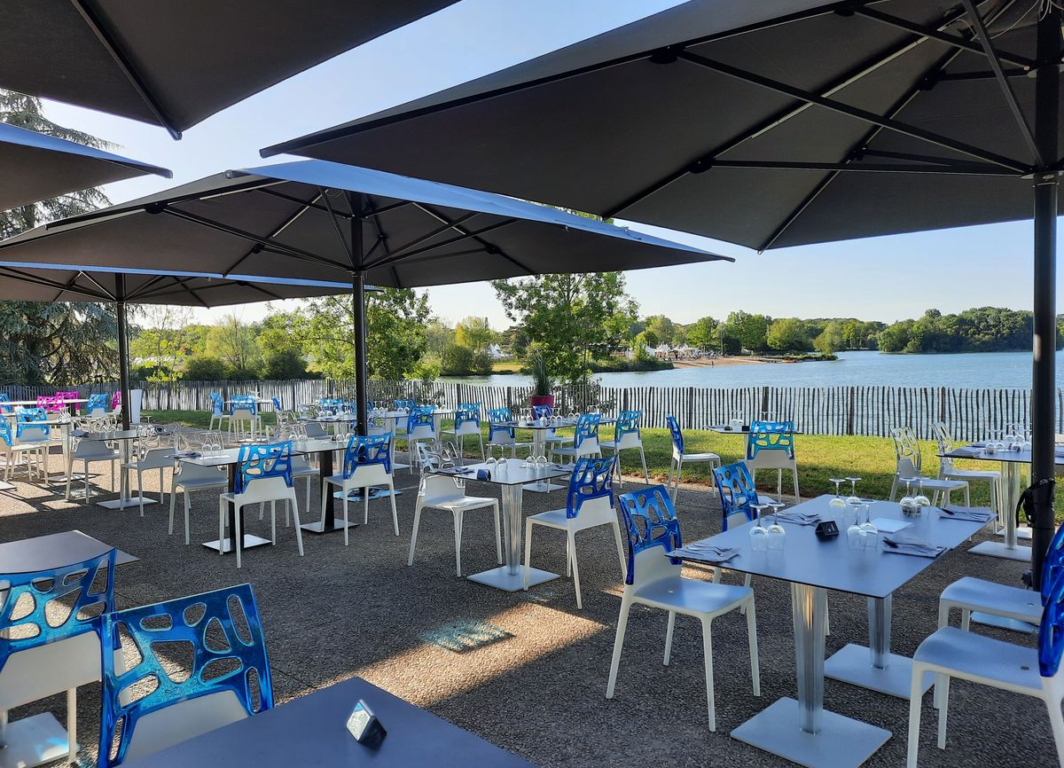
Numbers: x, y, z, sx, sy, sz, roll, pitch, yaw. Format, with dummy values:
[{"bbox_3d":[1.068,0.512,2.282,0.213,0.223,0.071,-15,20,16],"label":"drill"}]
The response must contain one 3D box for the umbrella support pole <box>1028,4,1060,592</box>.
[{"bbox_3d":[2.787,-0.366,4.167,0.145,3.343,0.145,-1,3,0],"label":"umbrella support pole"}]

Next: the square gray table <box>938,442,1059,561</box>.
[{"bbox_3d":[3.553,0.887,5.685,0.793,0.724,0.793,1,3,45],"label":"square gray table"}]

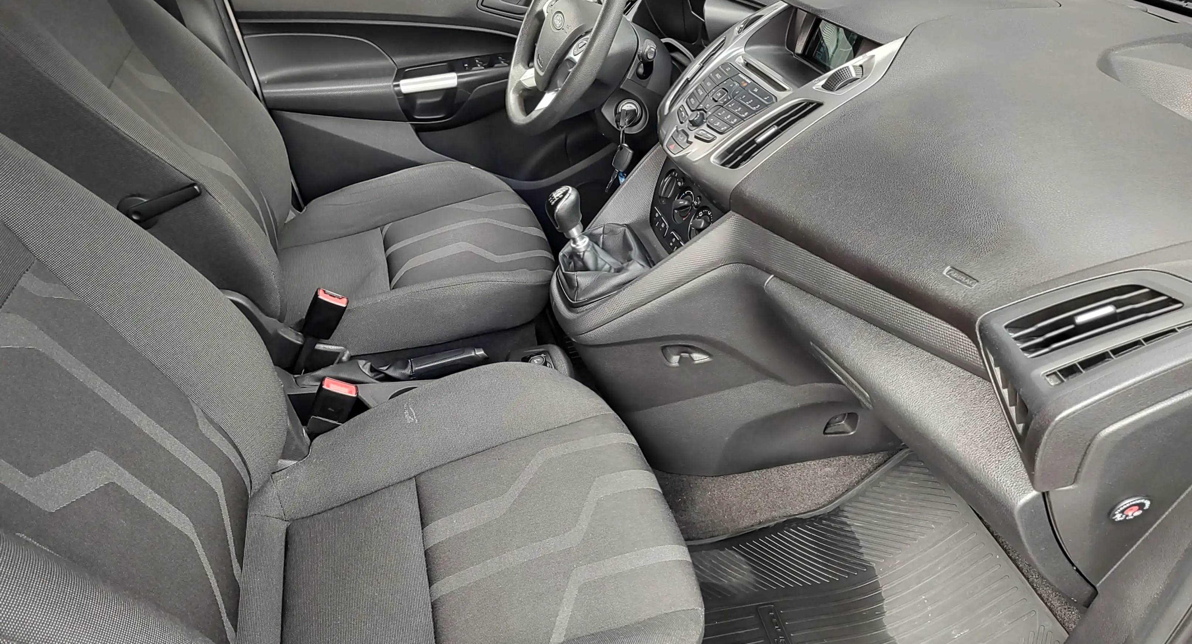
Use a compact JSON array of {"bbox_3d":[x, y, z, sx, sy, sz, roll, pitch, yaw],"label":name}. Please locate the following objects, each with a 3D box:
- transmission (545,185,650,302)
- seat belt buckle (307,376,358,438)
[{"bbox_3d":[-0.011,-0.131,1.114,0.128,0.150,0.115,-24,35,-3],"label":"transmission"},{"bbox_3d":[-0.339,0.113,1.014,0.045,0.075,0.025,17,24,-26],"label":"seat belt buckle"}]

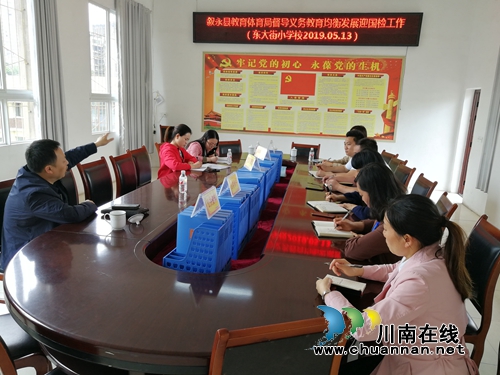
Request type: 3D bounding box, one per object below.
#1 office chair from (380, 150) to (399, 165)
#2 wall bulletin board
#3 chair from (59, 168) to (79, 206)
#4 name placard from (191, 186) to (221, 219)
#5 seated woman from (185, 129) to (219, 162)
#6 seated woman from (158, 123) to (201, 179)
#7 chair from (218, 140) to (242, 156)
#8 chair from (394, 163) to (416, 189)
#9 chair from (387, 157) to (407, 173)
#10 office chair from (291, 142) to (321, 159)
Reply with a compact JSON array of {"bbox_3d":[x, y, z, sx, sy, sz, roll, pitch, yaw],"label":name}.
[{"bbox_3d":[1.584,-0.005,5.277,0.560,0.960,0.480,2,12,-1],"label":"office chair"},{"bbox_3d":[0.921,-1.757,7.537,3.812,1.550,0.040,5,13,9],"label":"wall bulletin board"},{"bbox_3d":[-1.288,0.343,3.054,0.550,0.927,0.440,5,13,9],"label":"chair"},{"bbox_3d":[-0.206,0.069,1.915,0.086,0.116,0.200,5,13,12],"label":"name placard"},{"bbox_3d":[-0.712,-0.161,5.018,0.700,1.180,0.500,9,14,29],"label":"seated woman"},{"bbox_3d":[-0.707,-0.107,4.466,0.720,1.240,0.500,5,13,9],"label":"seated woman"},{"bbox_3d":[-0.260,-0.211,5.738,0.440,0.927,0.550,-3,14,-24],"label":"chair"},{"bbox_3d":[1.359,0.218,4.120,0.550,0.927,0.440,3,13,2],"label":"chair"},{"bbox_3d":[1.480,0.115,4.606,0.550,0.927,0.440,3,13,4],"label":"chair"},{"bbox_3d":[0.803,-0.177,5.904,0.480,0.960,0.560,6,13,17],"label":"office chair"}]

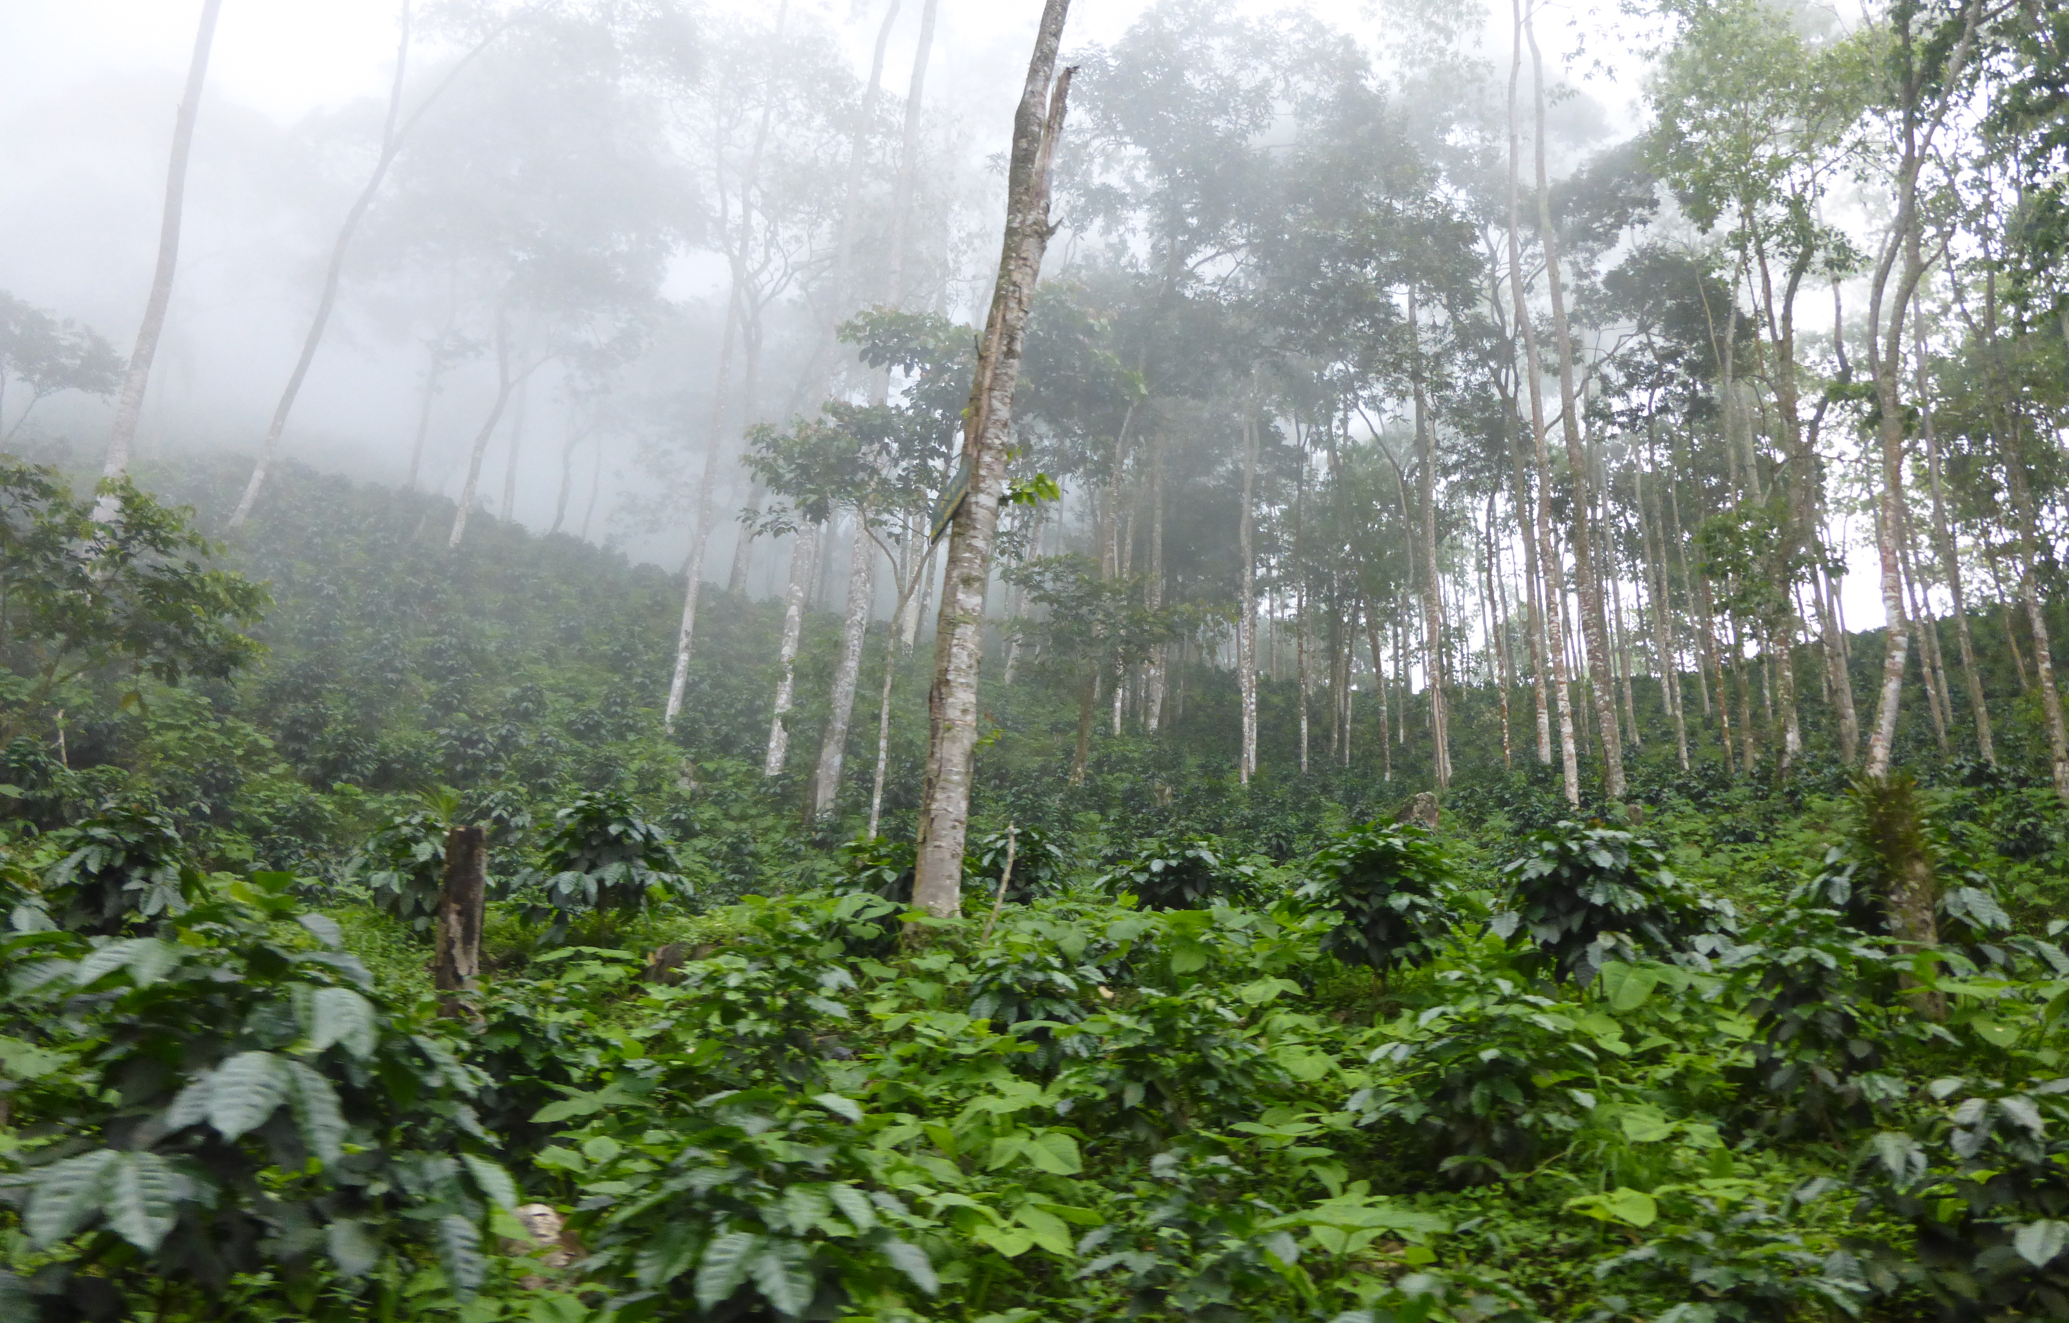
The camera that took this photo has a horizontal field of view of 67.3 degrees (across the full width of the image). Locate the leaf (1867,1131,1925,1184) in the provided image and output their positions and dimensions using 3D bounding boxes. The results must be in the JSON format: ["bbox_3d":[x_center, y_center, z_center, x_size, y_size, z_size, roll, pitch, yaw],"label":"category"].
[{"bbox_3d":[1.774,1.022,3.200,0.100,0.125,0.035,-8,-41,11],"label":"leaf"}]

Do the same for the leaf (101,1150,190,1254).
[{"bbox_3d":[-1.201,0.730,2.100,0.100,0.150,0.035,-3,-39,-41],"label":"leaf"}]

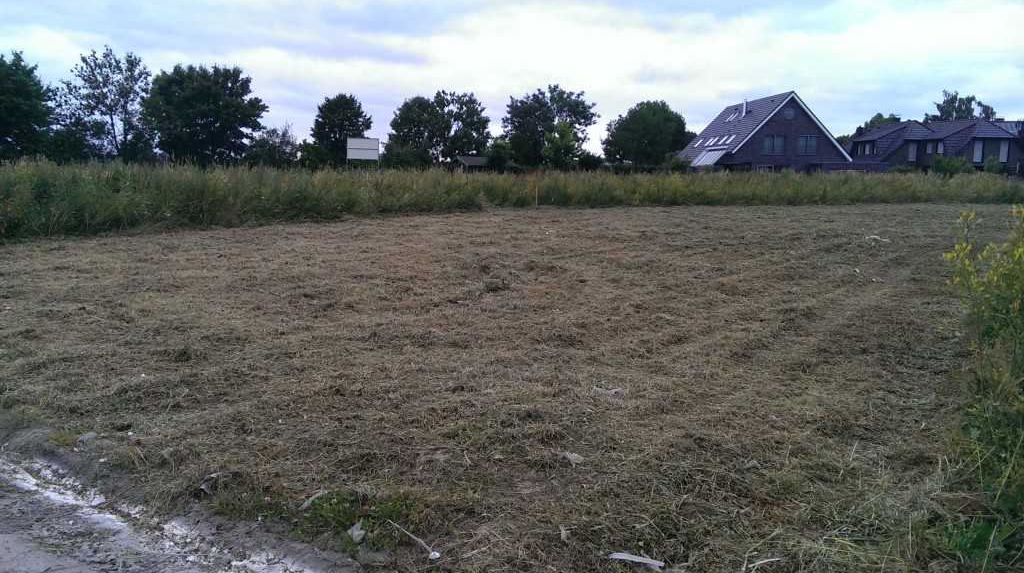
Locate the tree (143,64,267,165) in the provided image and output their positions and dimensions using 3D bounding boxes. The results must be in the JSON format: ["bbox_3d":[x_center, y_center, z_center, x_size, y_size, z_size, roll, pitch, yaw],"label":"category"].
[{"bbox_3d":[-23.176,-11.698,56.899,8.680,9.630,8.240,-3,9,-22],"label":"tree"}]

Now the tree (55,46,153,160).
[{"bbox_3d":[-31.850,-12.785,58.760,6.750,11.240,6.410,-4,10,-28],"label":"tree"}]

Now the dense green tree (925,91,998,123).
[{"bbox_3d":[57.362,-19.149,98.253,9.360,12.230,9.360,0,8,0],"label":"dense green tree"}]

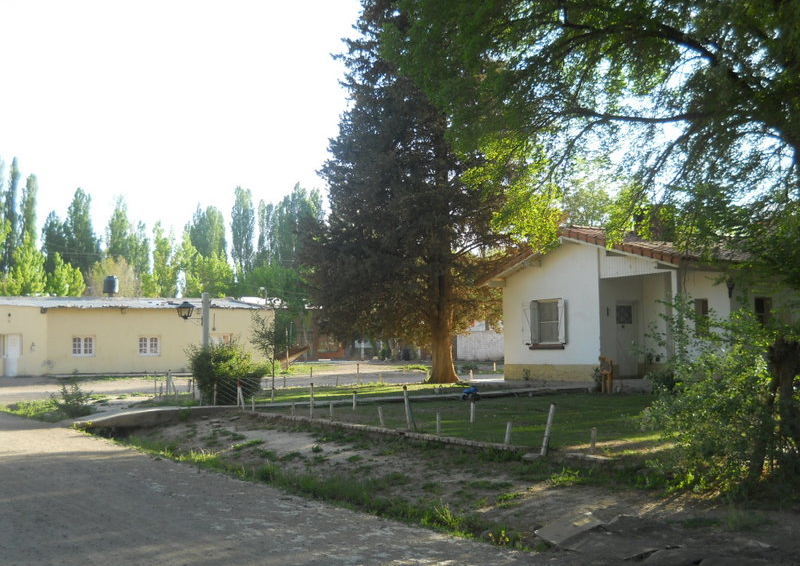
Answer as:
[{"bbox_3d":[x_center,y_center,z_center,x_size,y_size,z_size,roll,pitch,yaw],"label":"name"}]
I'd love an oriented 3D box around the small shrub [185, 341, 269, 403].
[{"bbox_3d":[-3.932,2.004,23.051,1.800,1.450,1.700,-1,-4,0],"label":"small shrub"}]

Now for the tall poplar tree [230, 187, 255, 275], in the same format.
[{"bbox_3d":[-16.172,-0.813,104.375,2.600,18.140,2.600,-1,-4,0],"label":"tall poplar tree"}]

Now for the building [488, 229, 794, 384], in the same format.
[{"bbox_3d":[8.369,0.699,30.447,9.500,4.300,7.700,2,-5,-34],"label":"building"}]

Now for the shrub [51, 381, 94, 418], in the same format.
[{"bbox_3d":[-6.445,2.291,20.024,0.850,0.700,0.780,-1,-4,0],"label":"shrub"}]

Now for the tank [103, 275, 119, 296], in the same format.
[{"bbox_3d":[-16.199,0.112,57.000,0.860,1.030,0.860,-1,-4,0],"label":"tank"}]

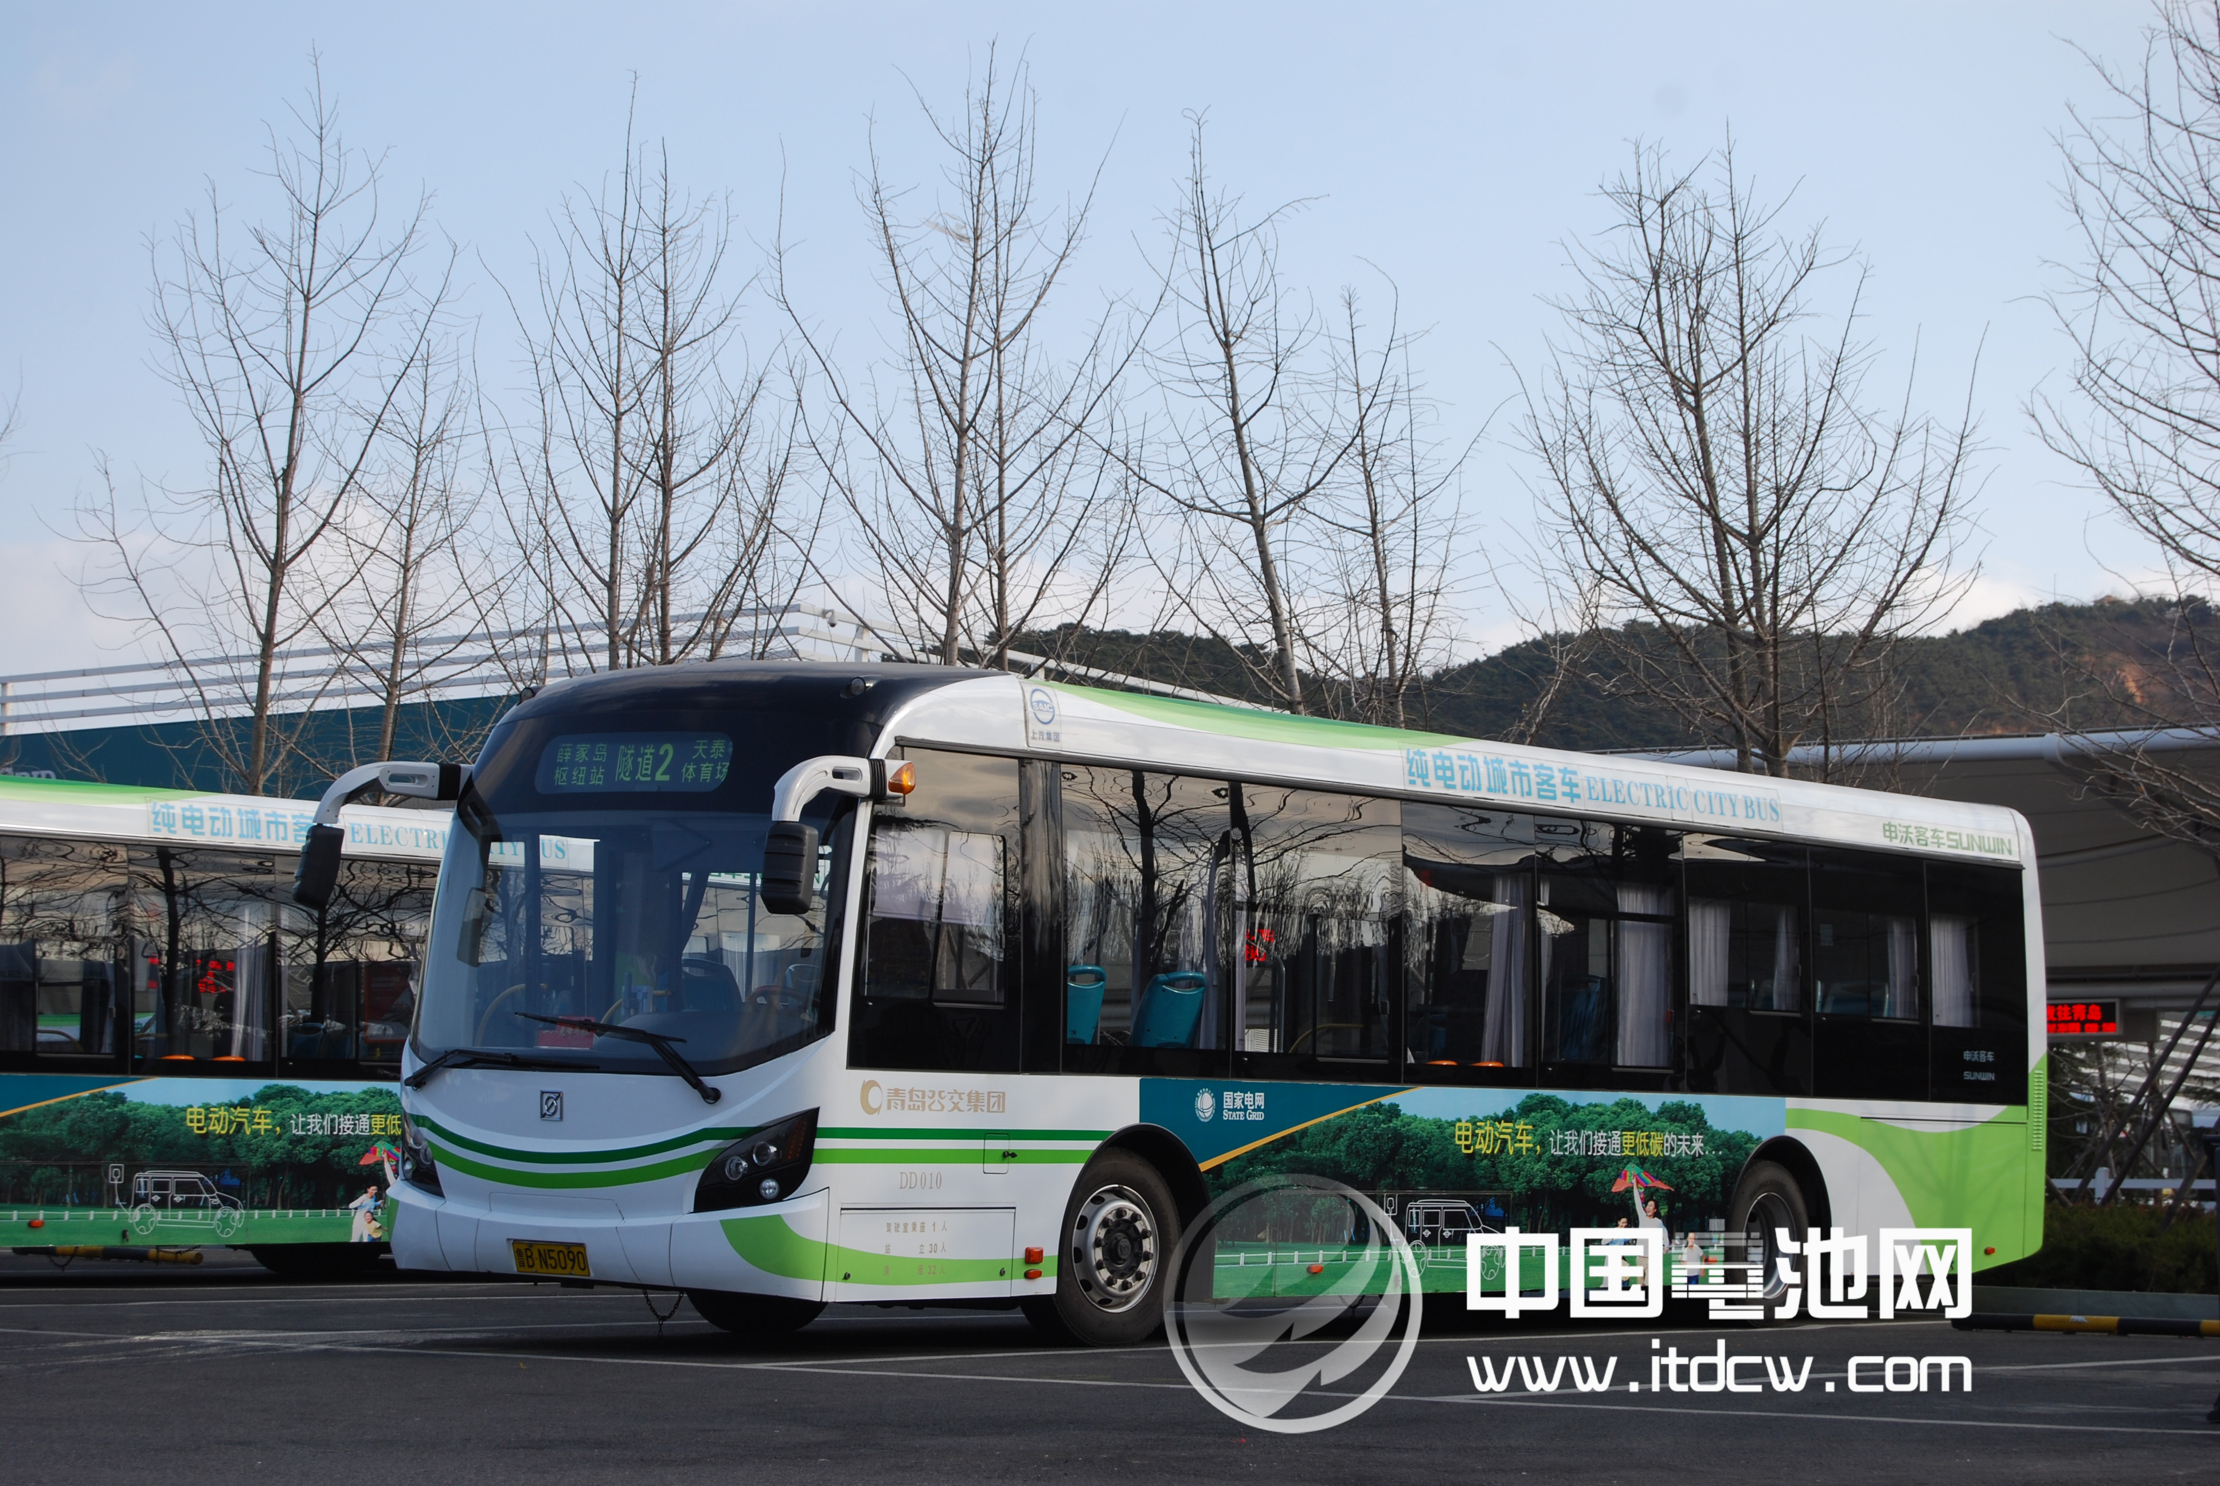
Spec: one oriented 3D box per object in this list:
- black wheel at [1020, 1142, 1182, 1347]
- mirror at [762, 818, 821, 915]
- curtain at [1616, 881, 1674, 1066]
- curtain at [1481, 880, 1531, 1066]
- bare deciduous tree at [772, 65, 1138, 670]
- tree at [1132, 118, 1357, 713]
[{"bbox_3d":[-0.068,2.337,23.432,0.285,0.945,0.945,-4,-7,40],"label":"black wheel"},{"bbox_3d":[-1.365,0.525,21.547,0.210,0.400,0.150,0,-4,22],"label":"mirror"},{"bbox_3d":[2.938,1.275,27.890,0.110,1.022,0.556,-3,-6,38],"label":"curtain"},{"bbox_3d":[2.089,1.198,26.799,0.110,1.020,0.446,-3,-6,38],"label":"curtain"},{"bbox_3d":[-1.235,-0.820,40.261,2.800,9.520,2.800,2,-4,0],"label":"bare deciduous tree"},{"bbox_3d":[1.049,-0.393,37.946,1.768,8.727,1.680,1,-5,2],"label":"tree"}]

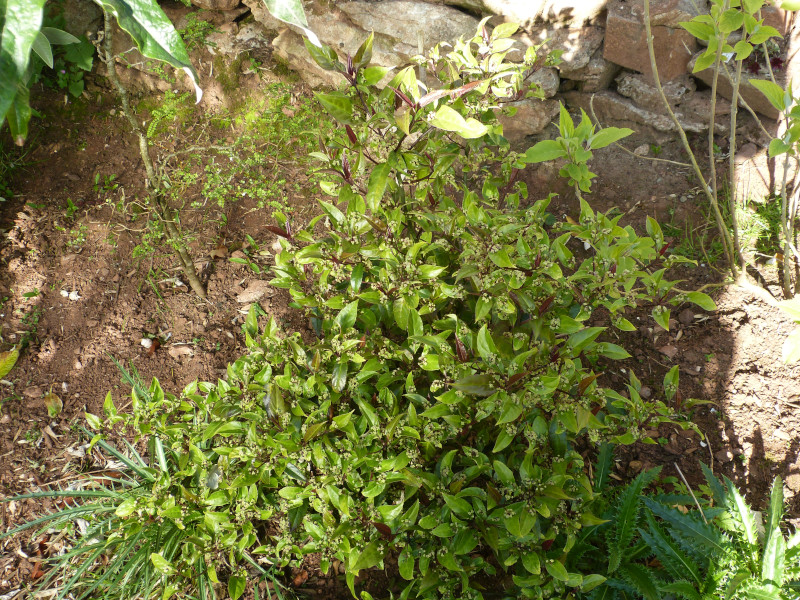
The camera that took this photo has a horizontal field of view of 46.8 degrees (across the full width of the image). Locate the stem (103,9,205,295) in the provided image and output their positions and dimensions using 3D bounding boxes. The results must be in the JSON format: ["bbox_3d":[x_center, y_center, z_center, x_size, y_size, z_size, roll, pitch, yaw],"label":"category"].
[{"bbox_3d":[-0.539,-0.291,2.081,0.120,0.710,0.120,0,39,0],"label":"stem"}]

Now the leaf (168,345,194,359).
[{"bbox_3d":[-0.507,0.119,2.144,0.056,0.015,0.037,0,39,0],"label":"leaf"}]

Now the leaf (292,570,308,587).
[{"bbox_3d":[-0.179,0.502,1.668,0.018,0.013,0.030,26,46,29],"label":"leaf"}]

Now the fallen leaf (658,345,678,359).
[{"bbox_3d":[0.623,0.119,2.144,0.045,0.015,0.038,0,39,0],"label":"fallen leaf"}]

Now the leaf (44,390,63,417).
[{"bbox_3d":[-0.755,0.227,2.011,0.042,0.016,0.068,-11,40,-14],"label":"leaf"}]

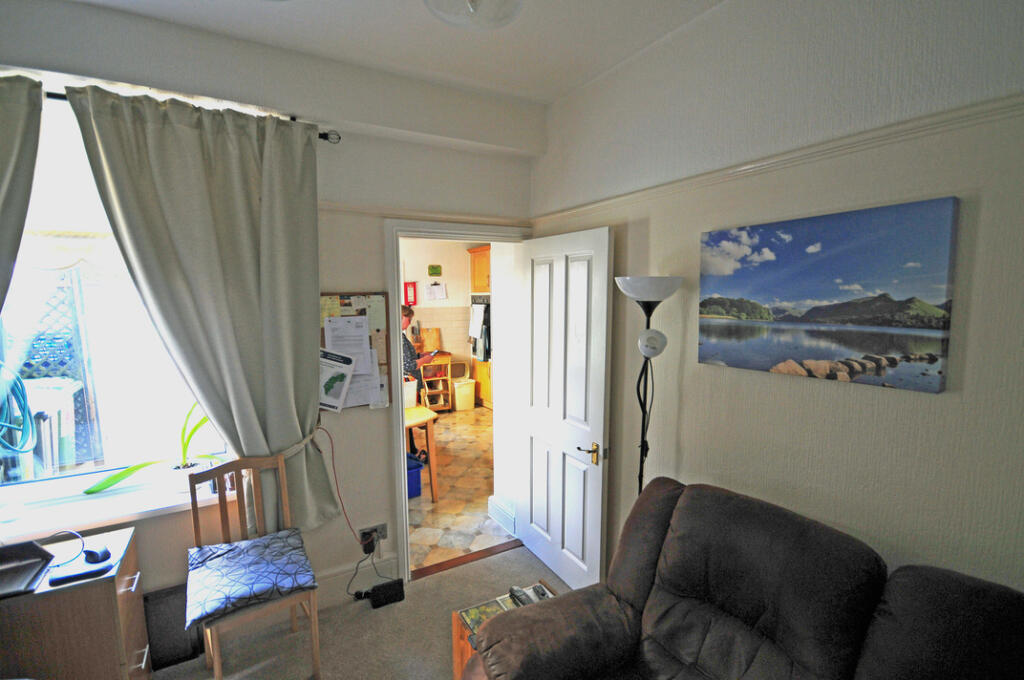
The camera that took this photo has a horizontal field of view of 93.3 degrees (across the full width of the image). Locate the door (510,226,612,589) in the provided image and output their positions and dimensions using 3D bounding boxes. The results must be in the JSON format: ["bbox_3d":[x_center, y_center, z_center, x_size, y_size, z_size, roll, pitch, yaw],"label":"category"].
[{"bbox_3d":[0.276,0.397,2.735,0.045,1.940,0.775,-4,6,-29],"label":"door"}]

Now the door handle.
[{"bbox_3d":[0.387,0.570,2.462,0.055,0.112,0.125,-4,6,-29],"label":"door handle"}]

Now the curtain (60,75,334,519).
[{"bbox_3d":[-1.269,-0.017,2.133,0.920,1.930,0.180,-4,6,-29],"label":"curtain"}]

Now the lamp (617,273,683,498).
[{"bbox_3d":[0.542,0.598,1.987,0.280,1.710,0.280,-4,6,-29],"label":"lamp"}]

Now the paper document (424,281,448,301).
[{"bbox_3d":[-1.118,-0.697,7.025,0.310,0.235,0.012,-4,6,-29],"label":"paper document"}]

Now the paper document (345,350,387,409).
[{"bbox_3d":[-0.798,0.204,2.515,0.213,0.300,0.008,-4,6,-29],"label":"paper document"}]

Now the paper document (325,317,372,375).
[{"bbox_3d":[-0.836,0.035,2.478,0.212,0.303,0.008,-4,6,-29],"label":"paper document"}]

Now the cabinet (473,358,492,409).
[{"bbox_3d":[-0.199,0.602,7.300,0.560,0.660,0.620,-4,6,-29],"label":"cabinet"}]

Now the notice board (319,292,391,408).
[{"bbox_3d":[-0.846,0.059,2.491,0.440,0.605,0.018,-4,6,-29],"label":"notice board"}]

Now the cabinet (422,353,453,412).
[{"bbox_3d":[-1.127,0.595,6.816,0.400,0.800,0.420,-4,6,-29],"label":"cabinet"}]

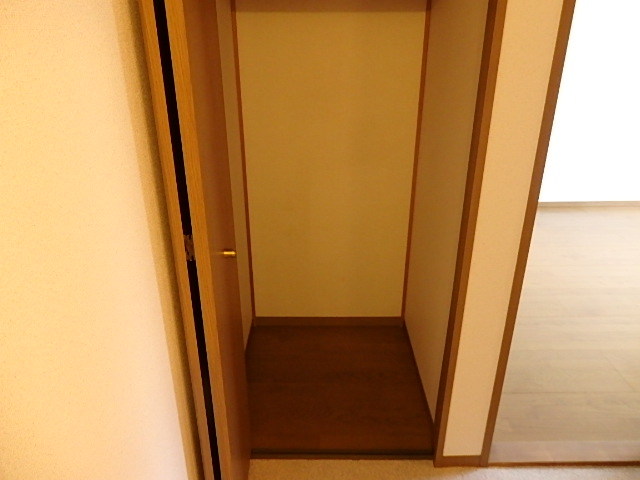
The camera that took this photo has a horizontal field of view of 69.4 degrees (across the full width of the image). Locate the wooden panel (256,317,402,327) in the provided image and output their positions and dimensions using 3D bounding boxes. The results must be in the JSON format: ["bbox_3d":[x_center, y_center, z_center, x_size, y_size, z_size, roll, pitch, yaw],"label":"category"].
[{"bbox_3d":[0.044,0.423,2.422,0.784,0.055,0.018,0,23,0],"label":"wooden panel"}]

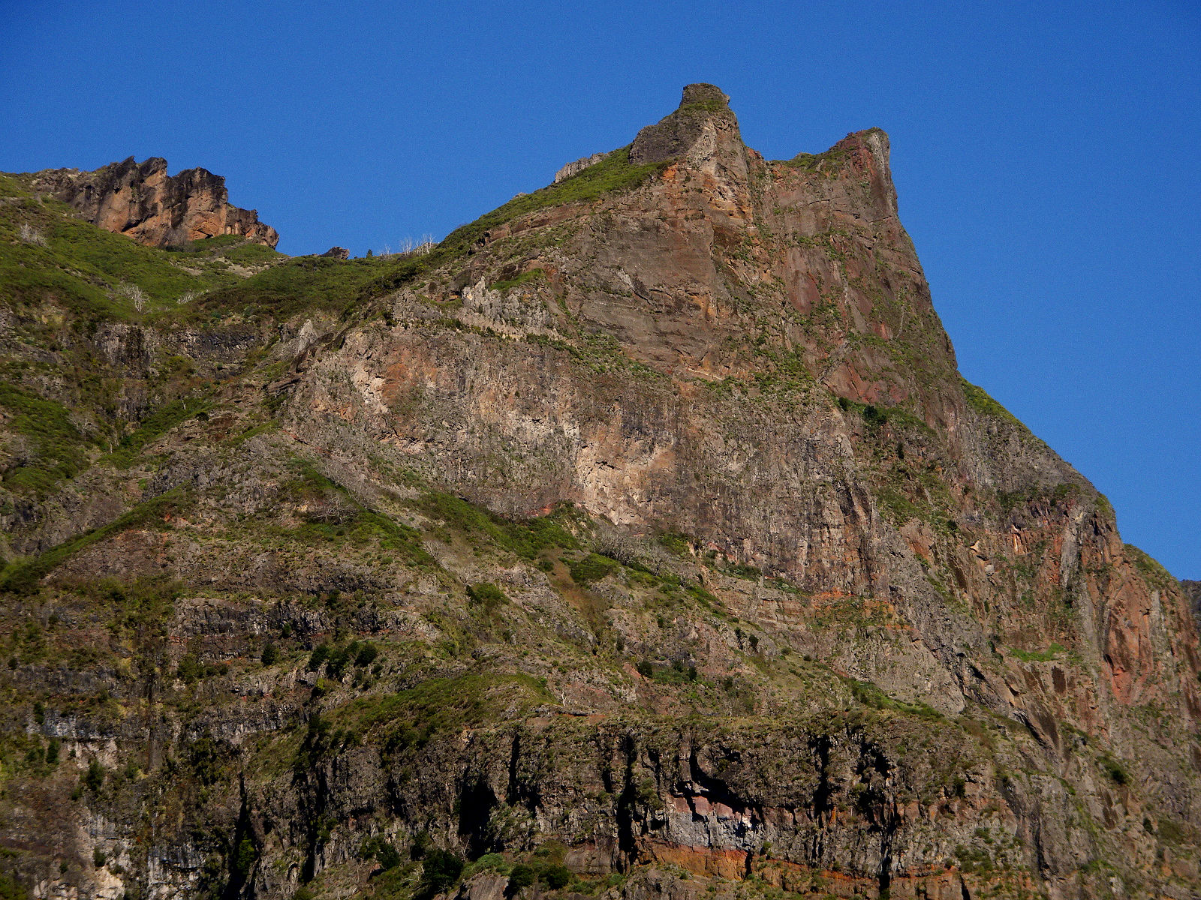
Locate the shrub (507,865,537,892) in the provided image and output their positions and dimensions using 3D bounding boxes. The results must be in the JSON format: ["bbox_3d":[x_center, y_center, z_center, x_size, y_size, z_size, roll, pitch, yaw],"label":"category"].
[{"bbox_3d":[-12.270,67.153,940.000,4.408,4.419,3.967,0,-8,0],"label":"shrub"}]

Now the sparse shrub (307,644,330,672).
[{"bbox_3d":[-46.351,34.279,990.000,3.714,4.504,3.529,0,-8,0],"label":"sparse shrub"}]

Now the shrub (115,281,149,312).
[{"bbox_3d":[-93.700,-30.671,1200.000,6.753,5.823,6.078,0,-8,0],"label":"shrub"}]

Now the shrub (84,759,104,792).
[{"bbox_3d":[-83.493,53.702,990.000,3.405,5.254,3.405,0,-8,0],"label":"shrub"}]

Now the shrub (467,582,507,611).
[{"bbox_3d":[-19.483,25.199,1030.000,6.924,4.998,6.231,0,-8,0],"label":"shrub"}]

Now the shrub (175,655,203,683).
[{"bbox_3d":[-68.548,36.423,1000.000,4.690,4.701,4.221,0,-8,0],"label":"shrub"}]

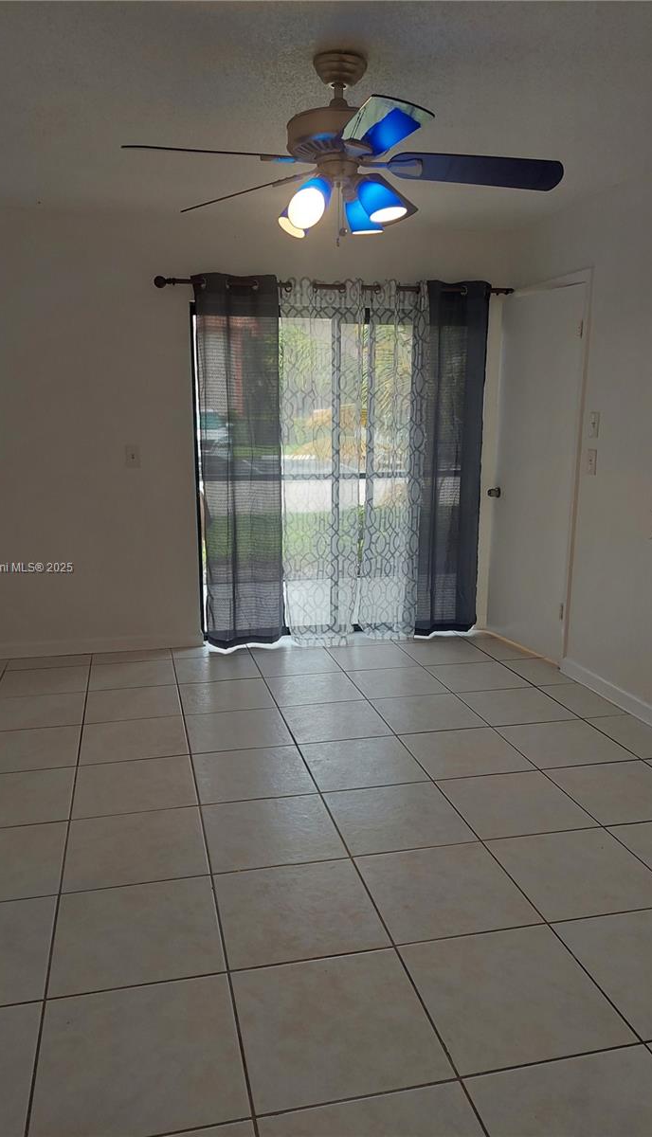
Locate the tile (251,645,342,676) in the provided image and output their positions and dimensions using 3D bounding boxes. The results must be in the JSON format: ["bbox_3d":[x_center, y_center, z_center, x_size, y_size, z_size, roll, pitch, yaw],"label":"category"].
[{"bbox_3d":[-0.165,0.541,4.492,0.446,0.010,0.441,-2,12,-13],"label":"tile"}]

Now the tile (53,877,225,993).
[{"bbox_3d":[-0.526,1.012,2.190,0.450,0.010,0.450,-2,11,-13],"label":"tile"}]

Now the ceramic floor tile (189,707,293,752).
[{"bbox_3d":[-0.406,0.749,3.636,0.455,0.012,0.455,-2,11,-13],"label":"ceramic floor tile"}]

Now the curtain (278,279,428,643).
[{"bbox_3d":[0.156,-0.589,4.696,0.872,2.129,0.100,-2,12,-13],"label":"curtain"}]

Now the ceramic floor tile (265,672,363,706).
[{"bbox_3d":[-0.060,0.635,4.109,0.450,0.010,0.450,-2,11,-13],"label":"ceramic floor tile"}]

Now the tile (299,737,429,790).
[{"bbox_3d":[0.149,0.805,3.254,0.450,0.010,0.450,-2,11,-13],"label":"tile"}]

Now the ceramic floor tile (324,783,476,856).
[{"bbox_3d":[0.252,0.884,2.802,0.446,0.010,0.441,-2,12,-13],"label":"ceramic floor tile"}]

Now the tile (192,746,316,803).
[{"bbox_3d":[-0.289,0.816,3.123,0.446,0.010,0.441,-2,12,-13],"label":"tile"}]

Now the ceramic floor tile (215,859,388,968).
[{"bbox_3d":[-0.084,0.994,2.295,0.450,0.010,0.450,-2,11,-13],"label":"ceramic floor tile"}]

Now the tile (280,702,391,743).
[{"bbox_3d":[0.044,0.730,3.748,0.455,0.012,0.455,-2,11,-13],"label":"tile"}]

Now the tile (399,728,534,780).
[{"bbox_3d":[0.592,0.786,3.359,0.450,0.010,0.450,-2,11,-13],"label":"tile"}]

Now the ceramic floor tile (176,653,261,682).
[{"bbox_3d":[-0.607,0.569,4.432,0.450,0.010,0.450,-2,11,-13],"label":"ceramic floor tile"}]

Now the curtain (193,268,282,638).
[{"bbox_3d":[-0.497,-0.584,4.533,0.490,2.100,0.100,-2,12,-13],"label":"curtain"}]

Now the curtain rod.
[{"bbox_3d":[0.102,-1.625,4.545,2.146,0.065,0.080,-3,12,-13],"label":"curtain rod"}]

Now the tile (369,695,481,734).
[{"bbox_3d":[0.487,0.701,3.787,0.450,0.010,0.450,-2,11,-13],"label":"tile"}]

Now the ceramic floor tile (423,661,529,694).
[{"bbox_3d":[0.844,0.609,4.408,0.455,0.012,0.455,-2,11,-13],"label":"ceramic floor tile"}]

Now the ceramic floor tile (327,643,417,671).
[{"bbox_3d":[0.278,0.526,4.630,0.450,0.010,0.443,-2,12,-13],"label":"ceramic floor tile"}]

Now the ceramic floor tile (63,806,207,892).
[{"bbox_3d":[-0.623,0.919,2.597,0.446,0.010,0.441,-2,12,-13],"label":"ceramic floor tile"}]

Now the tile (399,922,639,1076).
[{"bbox_3d":[0.457,1.054,1.960,0.446,0.010,0.441,-2,12,-13],"label":"tile"}]

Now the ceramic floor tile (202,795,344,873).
[{"bbox_3d":[-0.188,0.910,2.727,0.450,0.010,0.443,-2,12,-13],"label":"ceramic floor tile"}]

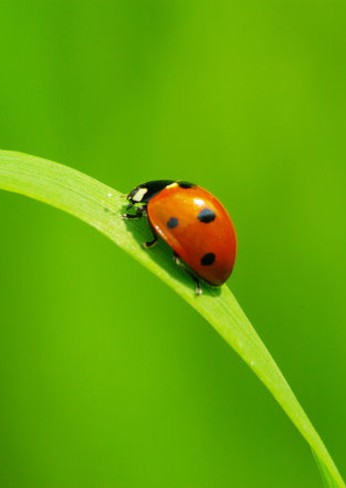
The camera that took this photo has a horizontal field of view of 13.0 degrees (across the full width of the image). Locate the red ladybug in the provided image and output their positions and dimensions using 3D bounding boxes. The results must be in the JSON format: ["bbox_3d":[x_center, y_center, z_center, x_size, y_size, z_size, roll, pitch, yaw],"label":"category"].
[{"bbox_3d":[0.001,-0.001,0.089,0.007,0.004,0.006,45,16,3],"label":"red ladybug"}]

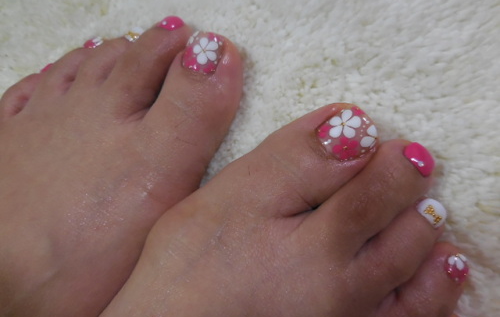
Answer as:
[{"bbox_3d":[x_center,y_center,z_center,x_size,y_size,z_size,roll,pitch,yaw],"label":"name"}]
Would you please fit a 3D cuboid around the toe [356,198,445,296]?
[{"bbox_3d":[0.048,0.027,0.114,0.025,0.016,0.015,-32,60,-6],"label":"toe"}]

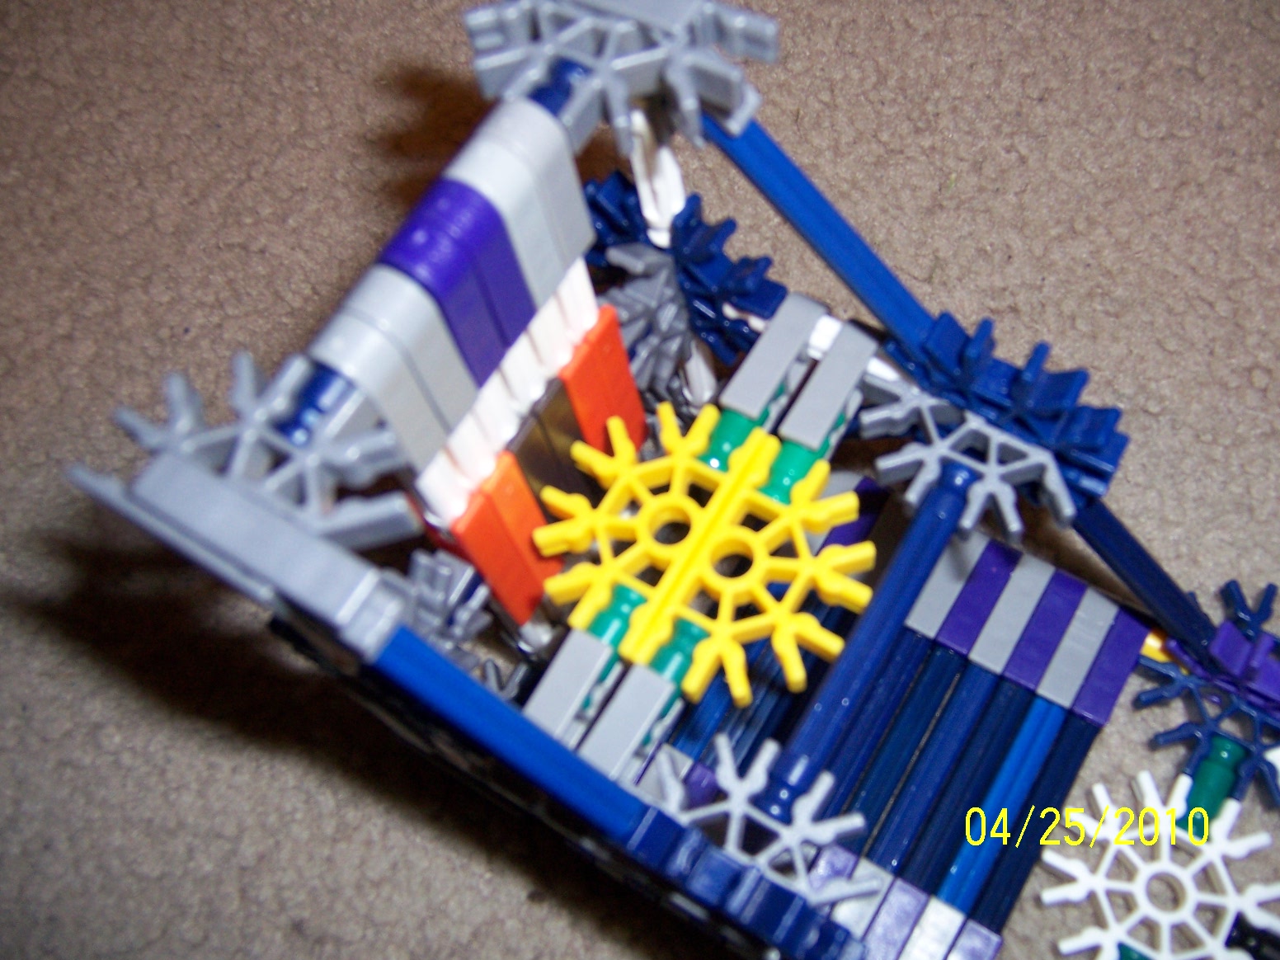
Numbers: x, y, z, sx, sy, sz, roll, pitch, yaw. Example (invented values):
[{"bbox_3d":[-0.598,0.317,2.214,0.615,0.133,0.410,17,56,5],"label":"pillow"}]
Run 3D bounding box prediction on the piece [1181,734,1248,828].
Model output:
[{"bbox_3d":[0.094,0.052,0.204,0.006,0.006,0.017,27,72,19],"label":"piece"}]

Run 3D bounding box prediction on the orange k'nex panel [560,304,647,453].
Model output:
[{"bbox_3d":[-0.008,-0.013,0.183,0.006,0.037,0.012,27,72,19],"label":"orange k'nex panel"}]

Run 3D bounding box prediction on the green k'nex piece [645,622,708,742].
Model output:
[{"bbox_3d":[0.004,0.027,0.165,0.006,0.006,0.017,27,72,19],"label":"green k'nex piece"}]

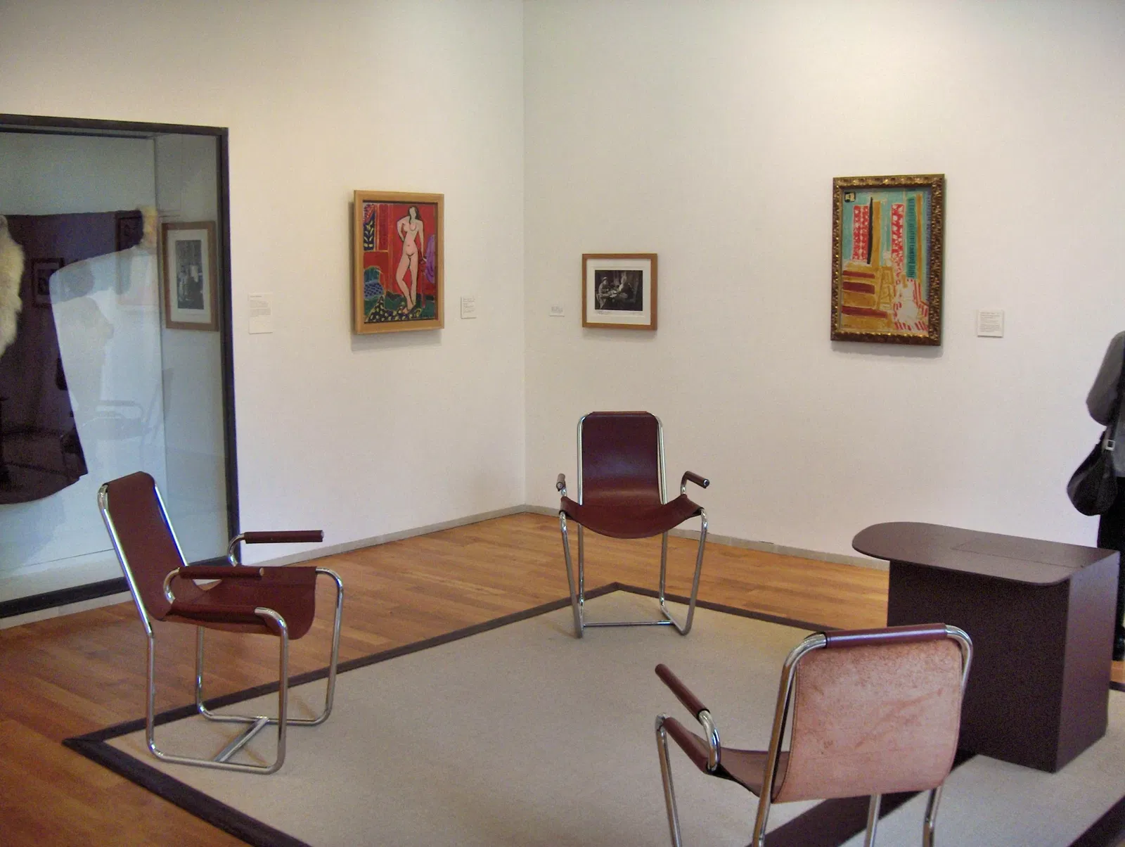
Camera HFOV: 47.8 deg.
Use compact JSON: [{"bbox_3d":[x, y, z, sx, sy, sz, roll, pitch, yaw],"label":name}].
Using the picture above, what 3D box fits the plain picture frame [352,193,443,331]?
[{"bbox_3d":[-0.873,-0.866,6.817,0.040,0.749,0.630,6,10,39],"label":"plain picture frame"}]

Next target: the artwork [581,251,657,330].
[{"bbox_3d":[0.329,-0.742,7.150,0.528,0.422,0.030,6,10,39],"label":"artwork"}]

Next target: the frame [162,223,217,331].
[{"bbox_3d":[-1.779,-0.707,6.105,0.461,0.522,0.030,6,10,39],"label":"frame"}]

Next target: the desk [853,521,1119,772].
[{"bbox_3d":[1.308,0.704,4.115,0.850,0.621,0.554,6,10,39],"label":"desk"}]

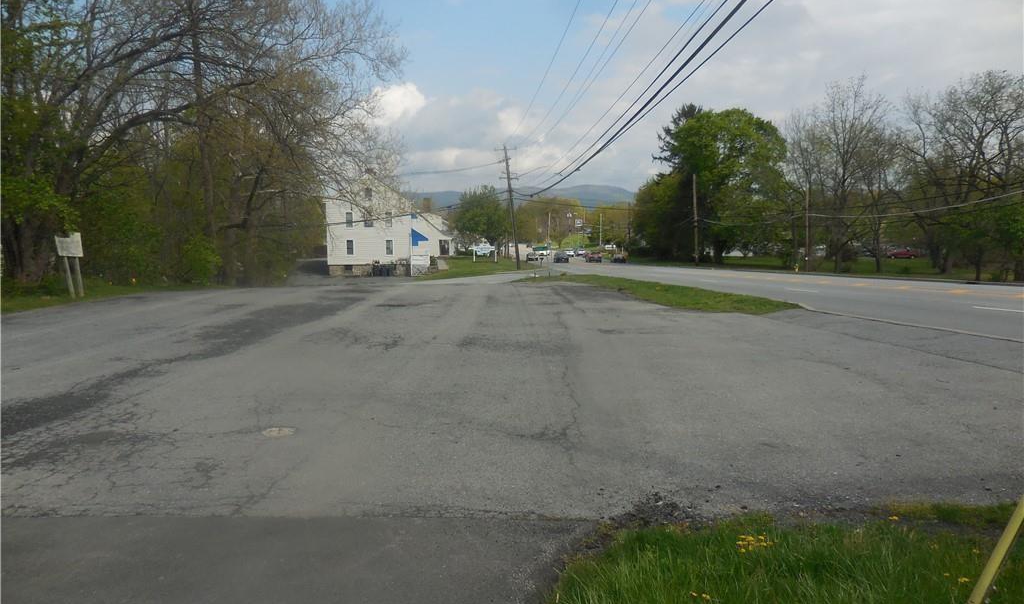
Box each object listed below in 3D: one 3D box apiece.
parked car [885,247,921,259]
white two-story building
[{"bbox_3d":[57.700,-7.300,109.000,4.650,1.680,1.830,1,4,21],"label":"parked car"},{"bbox_3d":[-13.000,-8.300,83.500,13.300,10.400,11.500,-1,4,0],"label":"white two-story building"}]

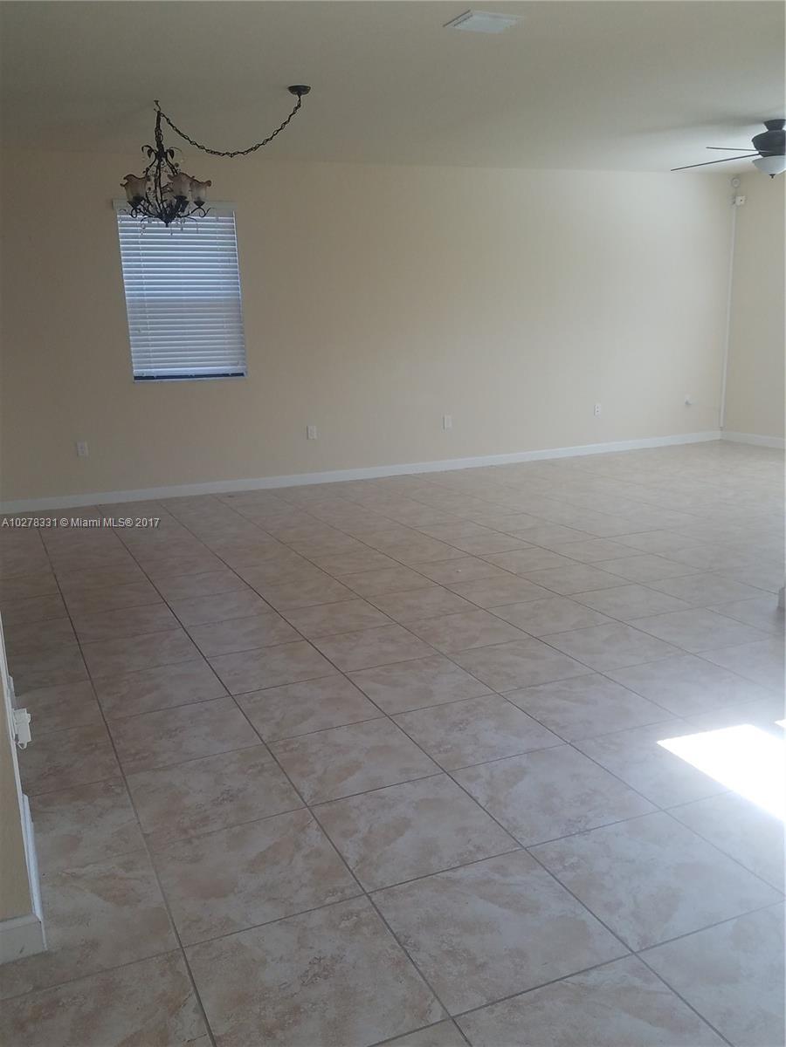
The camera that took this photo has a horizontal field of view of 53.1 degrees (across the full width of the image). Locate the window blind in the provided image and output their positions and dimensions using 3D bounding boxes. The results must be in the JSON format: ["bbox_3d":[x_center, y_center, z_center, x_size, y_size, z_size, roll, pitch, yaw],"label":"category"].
[{"bbox_3d":[-1.734,-1.928,6.549,0.930,1.380,0.070,-7,15,-20],"label":"window blind"}]

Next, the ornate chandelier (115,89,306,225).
[{"bbox_3d":[-1.103,-2.245,4.863,1.270,0.740,0.570,1,15,12],"label":"ornate chandelier"}]

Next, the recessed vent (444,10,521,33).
[{"bbox_3d":[0.430,-2.382,3.752,0.290,0.030,0.235,-7,15,-20],"label":"recessed vent"}]

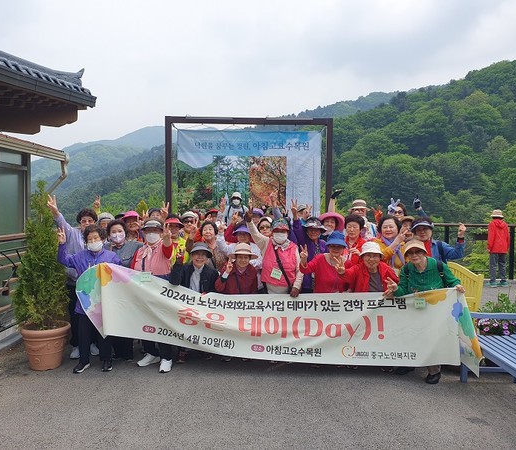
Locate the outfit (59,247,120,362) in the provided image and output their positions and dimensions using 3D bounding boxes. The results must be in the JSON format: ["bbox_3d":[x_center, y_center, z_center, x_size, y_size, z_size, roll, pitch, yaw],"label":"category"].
[{"bbox_3d":[-1.740,0.783,4.654,0.610,1.210,0.420,0,2,-11],"label":"outfit"}]

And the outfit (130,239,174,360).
[{"bbox_3d":[-1.089,0.753,4.653,0.450,1.230,0.380,0,2,-7],"label":"outfit"}]

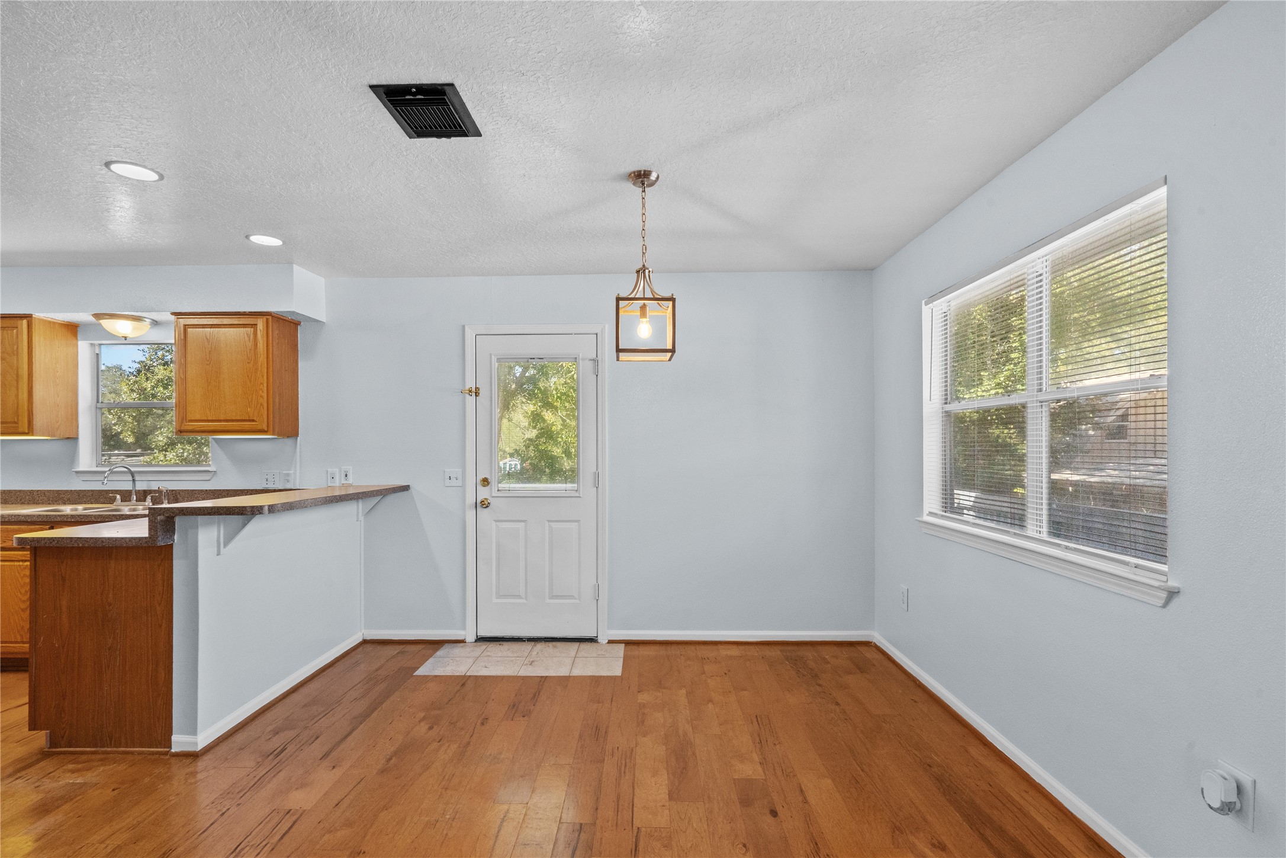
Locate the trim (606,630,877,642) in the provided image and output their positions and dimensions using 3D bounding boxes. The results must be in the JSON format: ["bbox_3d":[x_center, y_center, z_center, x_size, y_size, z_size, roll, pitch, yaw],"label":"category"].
[{"bbox_3d":[0.654,1.359,3.756,1.774,0.068,0.016,0,-1,1],"label":"trim"}]

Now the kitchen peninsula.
[{"bbox_3d":[-2.154,0.890,3.147,1.150,1.059,1.350,0,-1,1],"label":"kitchen peninsula"}]

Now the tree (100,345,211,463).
[{"bbox_3d":[-7.927,-0.252,10.048,3.600,4.200,3.400,0,-1,1],"label":"tree"}]

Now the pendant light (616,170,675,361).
[{"bbox_3d":[0.007,-0.680,2.404,0.238,0.761,0.238,0,-1,-1],"label":"pendant light"}]

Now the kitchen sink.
[{"bbox_3d":[-3.320,0.583,3.514,0.810,0.185,0.530,0,-1,1],"label":"kitchen sink"}]

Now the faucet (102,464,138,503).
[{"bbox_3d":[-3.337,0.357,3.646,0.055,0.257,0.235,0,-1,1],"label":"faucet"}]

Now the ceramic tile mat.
[{"bbox_3d":[-0.716,1.413,3.527,1.195,0.012,0.500,0,-1,1],"label":"ceramic tile mat"}]

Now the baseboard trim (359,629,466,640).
[{"bbox_3d":[-1.528,1.374,3.794,0.701,0.070,0.016,0,-1,1],"label":"baseboard trim"}]

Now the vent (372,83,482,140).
[{"bbox_3d":[-0.711,-1.058,1.907,0.267,0.018,0.308,0,-1,1],"label":"vent"}]

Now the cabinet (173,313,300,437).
[{"bbox_3d":[-2.618,-0.330,3.706,0.610,0.762,0.295,0,-1,1],"label":"cabinet"}]

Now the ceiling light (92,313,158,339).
[{"bbox_3d":[-3.358,-0.646,3.703,0.300,0.140,0.300,0,-1,1],"label":"ceiling light"}]

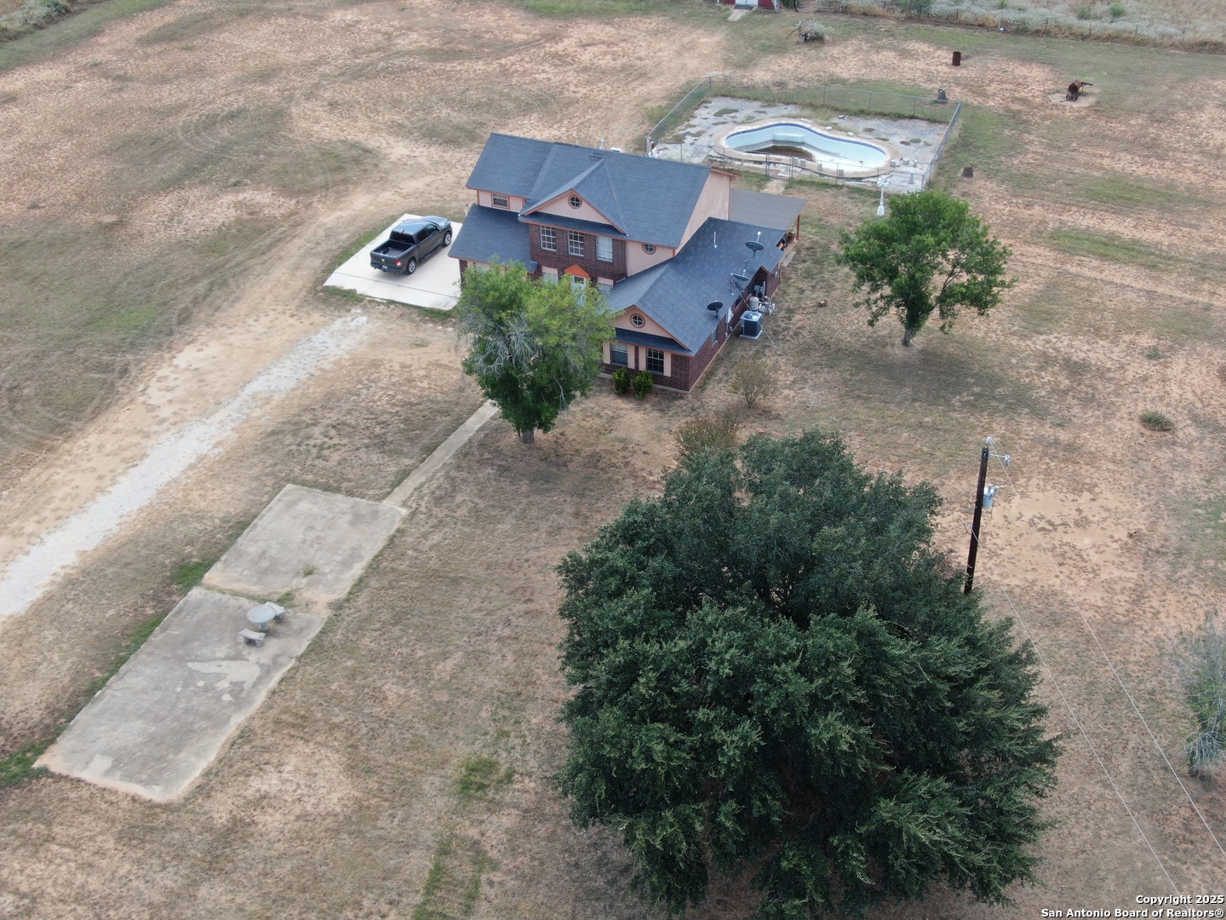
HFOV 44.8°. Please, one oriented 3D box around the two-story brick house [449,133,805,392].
[{"bbox_3d":[0.406,-12.742,80.522,16.800,7.800,18.200,14,38,23],"label":"two-story brick house"}]

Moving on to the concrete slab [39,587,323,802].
[{"bbox_3d":[-16.459,8.761,57.355,6.150,0.160,10.600,10,36,18],"label":"concrete slab"}]

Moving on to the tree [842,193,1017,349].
[{"bbox_3d":[15.480,-9.200,74.250,8.300,7.900,8.300,14,38,23],"label":"tree"}]

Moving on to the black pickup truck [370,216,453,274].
[{"bbox_3d":[-11.589,-12.644,86.367,2.100,1.960,5.900,14,38,23],"label":"black pickup truck"}]

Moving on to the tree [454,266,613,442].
[{"bbox_3d":[-3.500,-4.550,67.970,7.000,8.800,7.000,-2,35,1],"label":"tree"}]

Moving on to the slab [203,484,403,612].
[{"bbox_3d":[-13.230,3.678,64.520,6.100,0.160,7.300,10,36,18],"label":"slab"}]

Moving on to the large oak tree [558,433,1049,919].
[{"bbox_3d":[6.211,6.128,48.645,16.100,12.200,16.100,14,38,23],"label":"large oak tree"}]

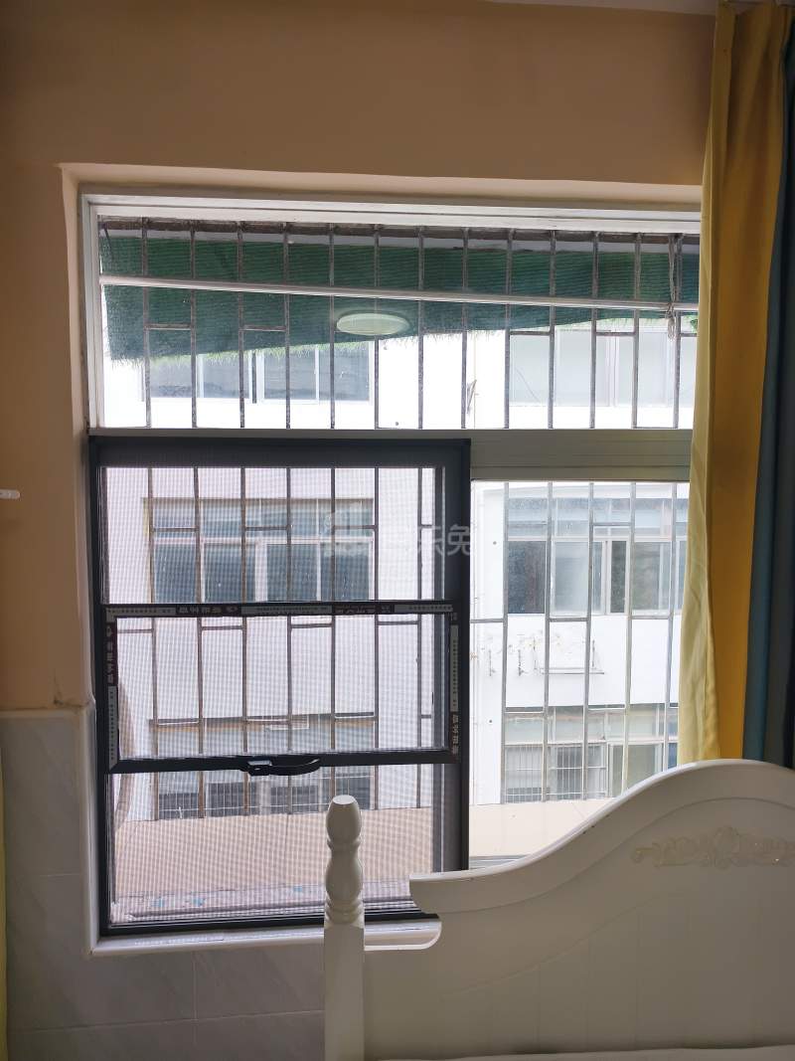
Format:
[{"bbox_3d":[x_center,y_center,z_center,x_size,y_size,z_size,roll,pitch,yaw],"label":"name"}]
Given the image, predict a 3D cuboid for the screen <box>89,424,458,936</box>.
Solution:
[{"bbox_3d":[-0.227,0.316,1.460,0.755,1.005,0.040,0,3,-6],"label":"screen"}]

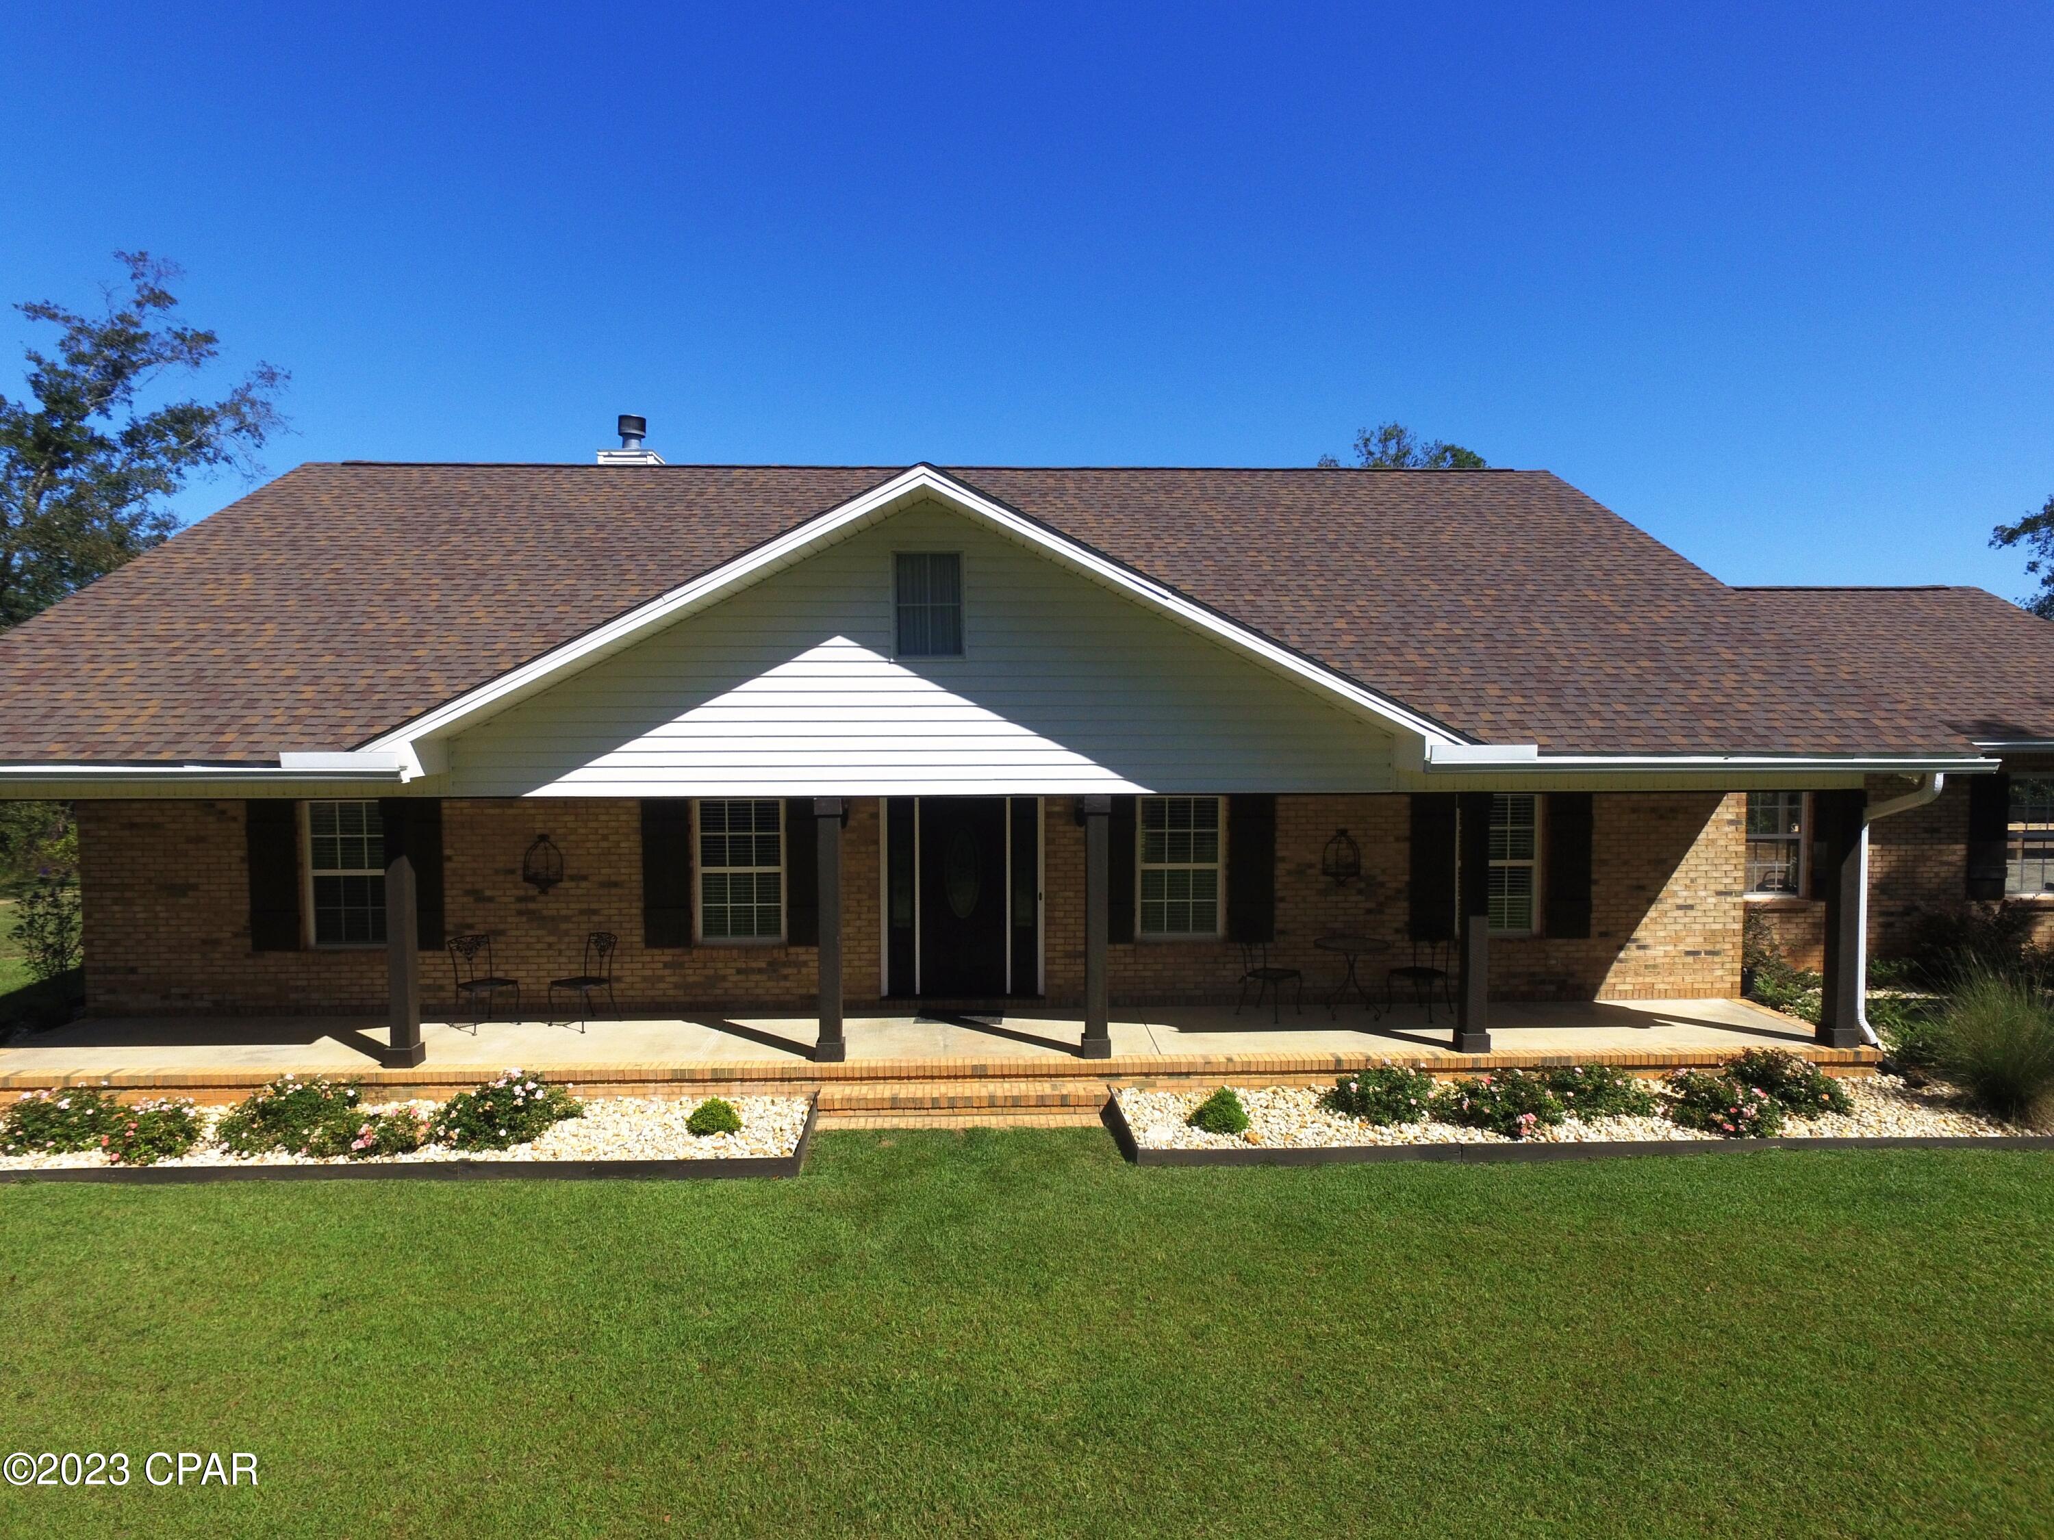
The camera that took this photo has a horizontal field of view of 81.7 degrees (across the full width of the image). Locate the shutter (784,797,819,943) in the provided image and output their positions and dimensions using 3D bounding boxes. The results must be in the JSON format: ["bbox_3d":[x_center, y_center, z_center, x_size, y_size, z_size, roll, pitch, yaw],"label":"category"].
[{"bbox_3d":[-2.171,1.010,11.887,0.455,1.540,0.050,0,3,-2],"label":"shutter"}]

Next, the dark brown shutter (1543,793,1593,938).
[{"bbox_3d":[5.631,0.981,12.284,0.462,1.554,0.045,0,3,-2],"label":"dark brown shutter"}]

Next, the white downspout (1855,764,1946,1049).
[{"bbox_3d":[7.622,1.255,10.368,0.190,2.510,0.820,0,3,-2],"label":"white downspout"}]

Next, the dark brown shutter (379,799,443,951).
[{"bbox_3d":[-6.091,1.034,11.874,0.470,1.572,0.050,0,3,-2],"label":"dark brown shutter"}]

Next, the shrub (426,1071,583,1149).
[{"bbox_3d":[-4.090,2.613,9.307,1.101,0.496,0.800,0,2,-2],"label":"shrub"}]

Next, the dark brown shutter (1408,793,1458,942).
[{"bbox_3d":[4.179,0.988,12.215,0.465,1.552,0.050,0,2,-2],"label":"dark brown shutter"}]

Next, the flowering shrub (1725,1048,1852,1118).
[{"bbox_3d":[6.426,2.549,10.004,0.920,0.440,0.750,0,3,-2],"label":"flowering shrub"}]

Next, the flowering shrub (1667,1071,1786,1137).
[{"bbox_3d":[5.594,2.623,9.495,0.935,0.413,0.740,0,2,-2],"label":"flowering shrub"}]

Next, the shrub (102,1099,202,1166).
[{"bbox_3d":[-6.806,2.740,9.216,0.770,0.400,0.660,0,3,-2],"label":"shrub"}]

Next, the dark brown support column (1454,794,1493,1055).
[{"bbox_3d":[3.963,1.344,10.548,0.250,2.308,0.250,0,2,-2],"label":"dark brown support column"}]

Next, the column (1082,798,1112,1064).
[{"bbox_3d":[0.609,1.370,10.497,0.245,2.330,0.245,0,3,-2],"label":"column"}]

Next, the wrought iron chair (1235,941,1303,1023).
[{"bbox_3d":[2.377,2.002,11.730,0.490,0.870,0.460,2,4,41],"label":"wrought iron chair"}]

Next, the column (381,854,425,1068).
[{"bbox_3d":[-5.365,1.397,10.233,0.245,2.298,0.250,0,3,-2],"label":"column"}]

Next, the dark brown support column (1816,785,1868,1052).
[{"bbox_3d":[7.392,1.342,10.758,0.245,2.308,0.250,0,3,-2],"label":"dark brown support column"}]

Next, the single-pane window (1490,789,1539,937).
[{"bbox_3d":[4.896,0.990,12.300,0.896,1.497,0.100,0,2,-2],"label":"single-pane window"}]

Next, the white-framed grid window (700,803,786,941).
[{"bbox_3d":[-2.879,1.004,11.936,0.920,1.480,0.090,0,3,-2],"label":"white-framed grid window"}]

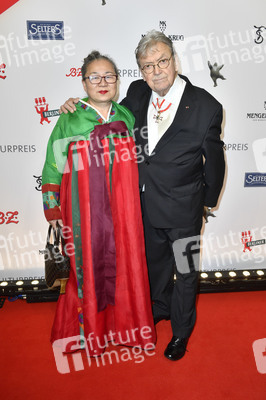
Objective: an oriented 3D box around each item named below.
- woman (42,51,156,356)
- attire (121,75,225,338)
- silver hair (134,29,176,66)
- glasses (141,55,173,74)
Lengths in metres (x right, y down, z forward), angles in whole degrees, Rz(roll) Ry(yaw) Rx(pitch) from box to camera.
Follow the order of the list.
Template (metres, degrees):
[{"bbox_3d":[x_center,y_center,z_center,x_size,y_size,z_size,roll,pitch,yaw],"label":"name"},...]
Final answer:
[{"bbox_3d":[-0.170,0.040,1.964,0.600,1.600,0.450,-3,16,-9],"label":"woman"},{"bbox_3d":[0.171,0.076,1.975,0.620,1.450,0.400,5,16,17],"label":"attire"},{"bbox_3d":[0.110,-0.700,1.707,0.180,0.195,0.205,-14,26,18],"label":"silver hair"},{"bbox_3d":[0.119,-0.642,1.675,0.139,0.046,0.140,-14,26,18],"label":"glasses"}]

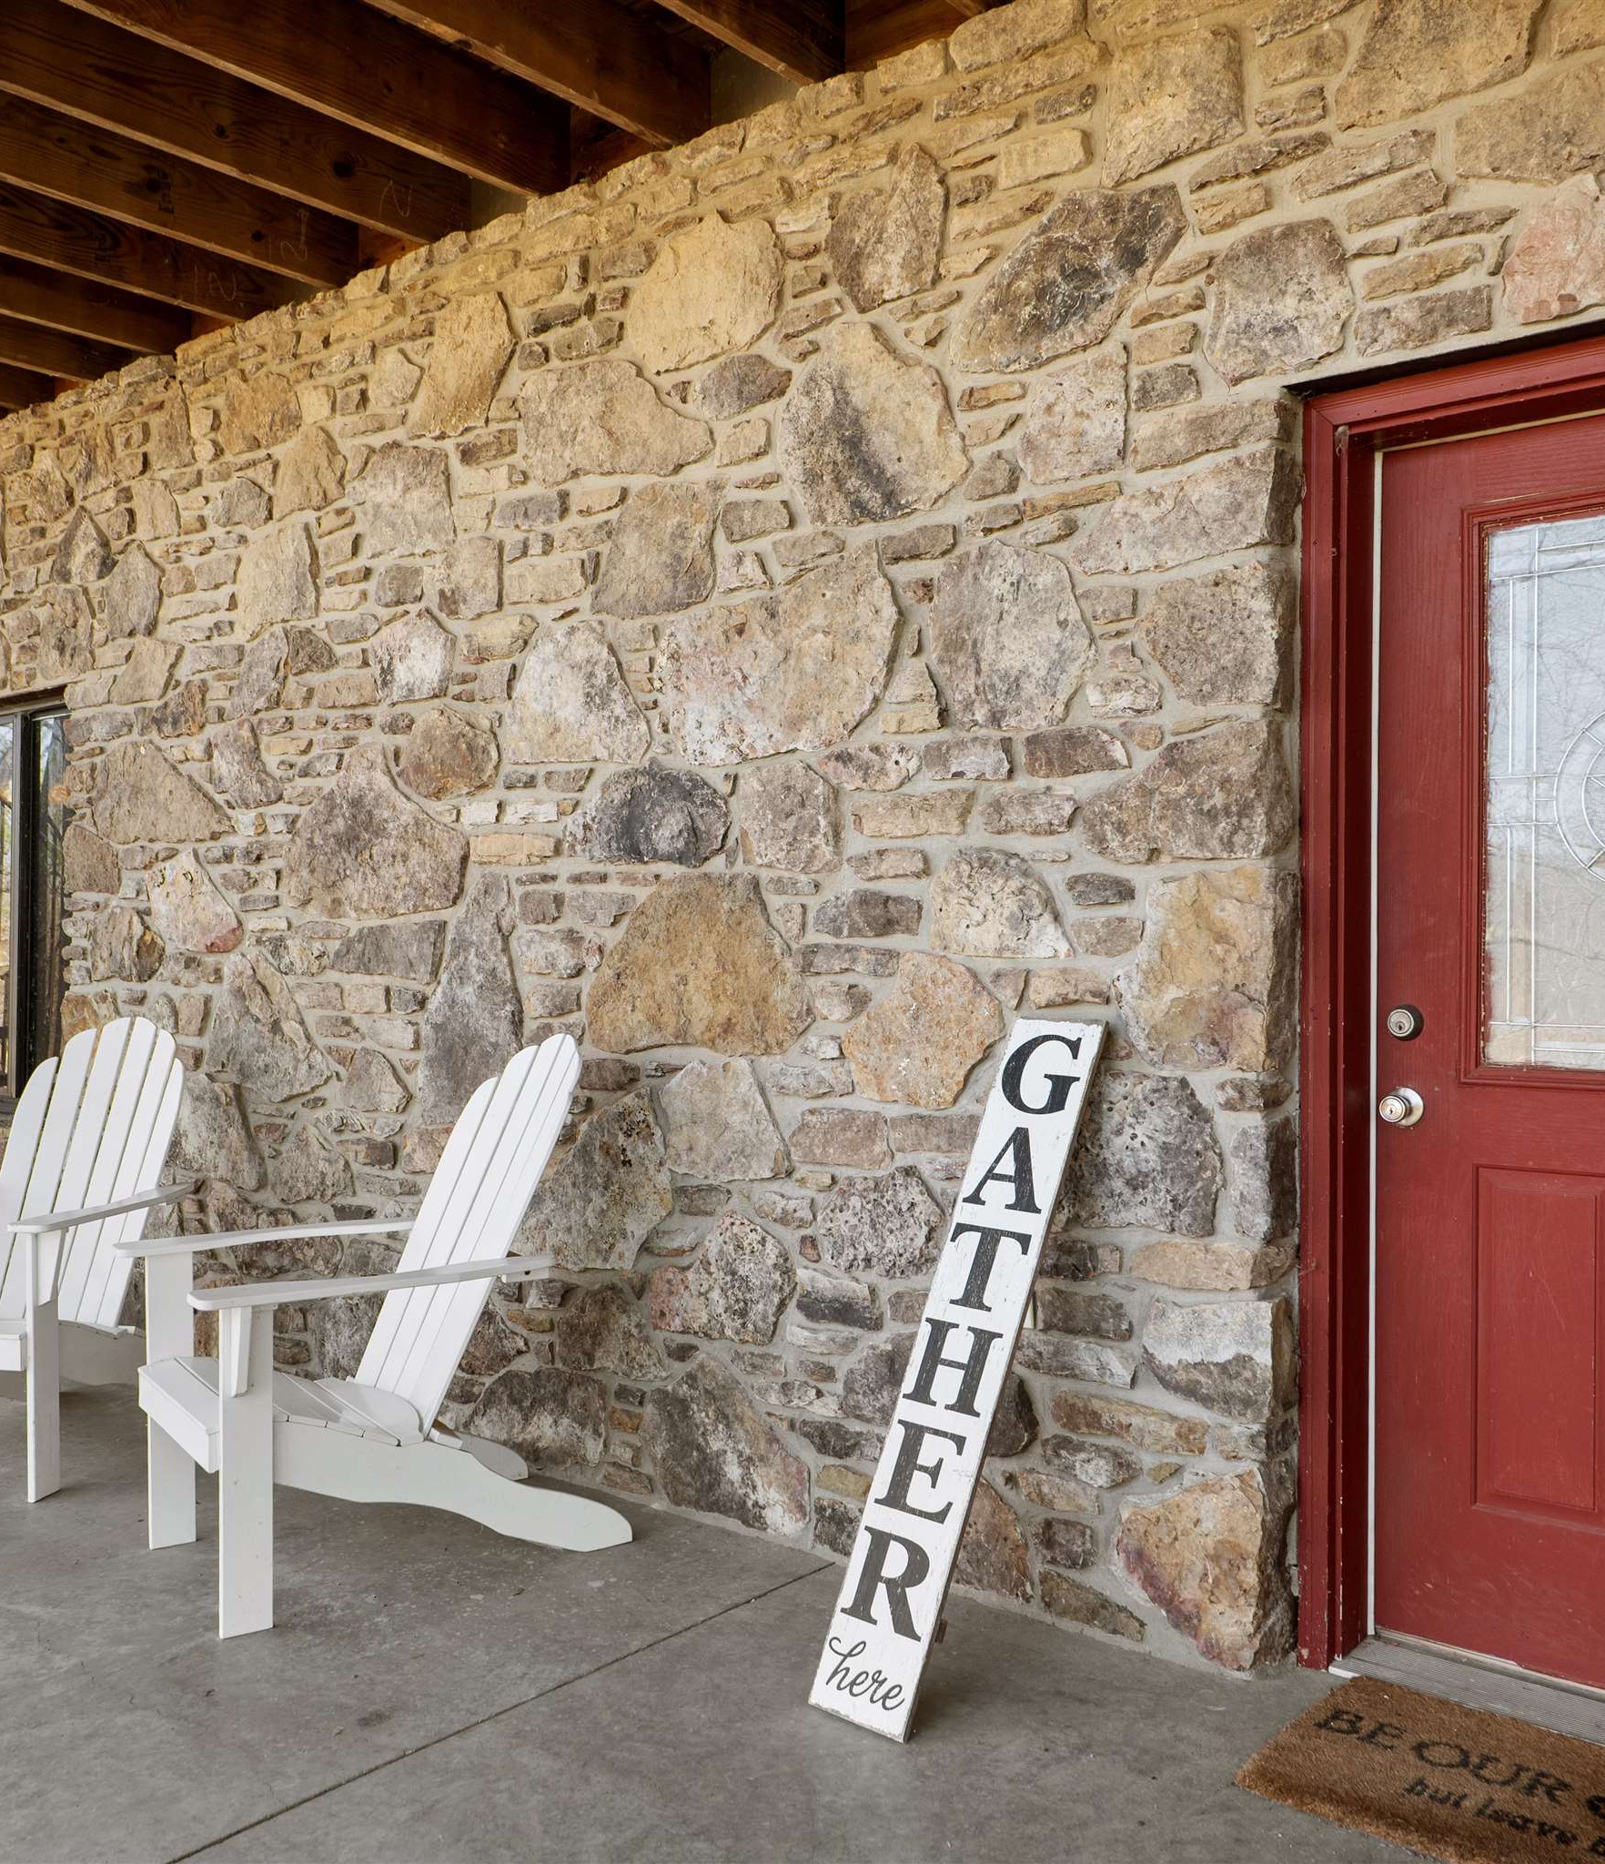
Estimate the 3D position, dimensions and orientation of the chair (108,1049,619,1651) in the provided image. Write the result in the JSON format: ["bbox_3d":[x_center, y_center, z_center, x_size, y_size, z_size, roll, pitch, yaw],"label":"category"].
[{"bbox_3d":[-0.838,0.725,3.251,0.863,1.000,0.660,0,0,-34],"label":"chair"}]

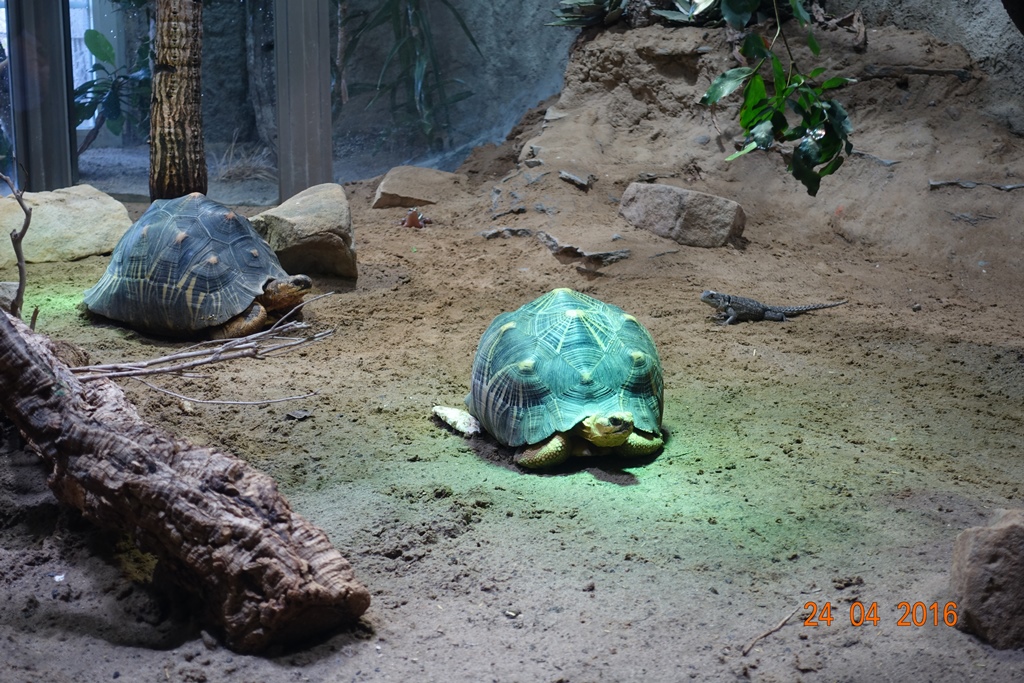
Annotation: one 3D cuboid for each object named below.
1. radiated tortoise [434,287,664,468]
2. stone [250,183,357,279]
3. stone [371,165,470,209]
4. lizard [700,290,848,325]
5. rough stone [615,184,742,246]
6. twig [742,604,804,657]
[{"bbox_3d":[0.068,0.036,2.315,0.281,0.207,0.379,-3,13,-15],"label":"radiated tortoise"},{"bbox_3d":[-0.422,-0.223,3.310,0.236,0.153,0.187,1,13,5],"label":"stone"},{"bbox_3d":[-0.220,-0.370,3.970,0.232,0.089,0.158,0,13,0],"label":"stone"},{"bbox_3d":[0.461,-0.063,2.886,0.281,0.049,0.089,-6,14,-24],"label":"lizard"},{"bbox_3d":[0.368,-0.272,3.566,0.261,0.103,0.128,8,14,9],"label":"rough stone"},{"bbox_3d":[0.263,0.291,1.665,0.016,0.020,0.108,9,16,35],"label":"twig"}]

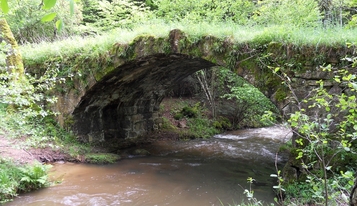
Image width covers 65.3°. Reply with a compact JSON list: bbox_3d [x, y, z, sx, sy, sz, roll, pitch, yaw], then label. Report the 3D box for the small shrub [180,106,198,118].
[{"bbox_3d":[0.466,0.360,11.800,0.780,0.520,0.650,0,3,0],"label":"small shrub"}]

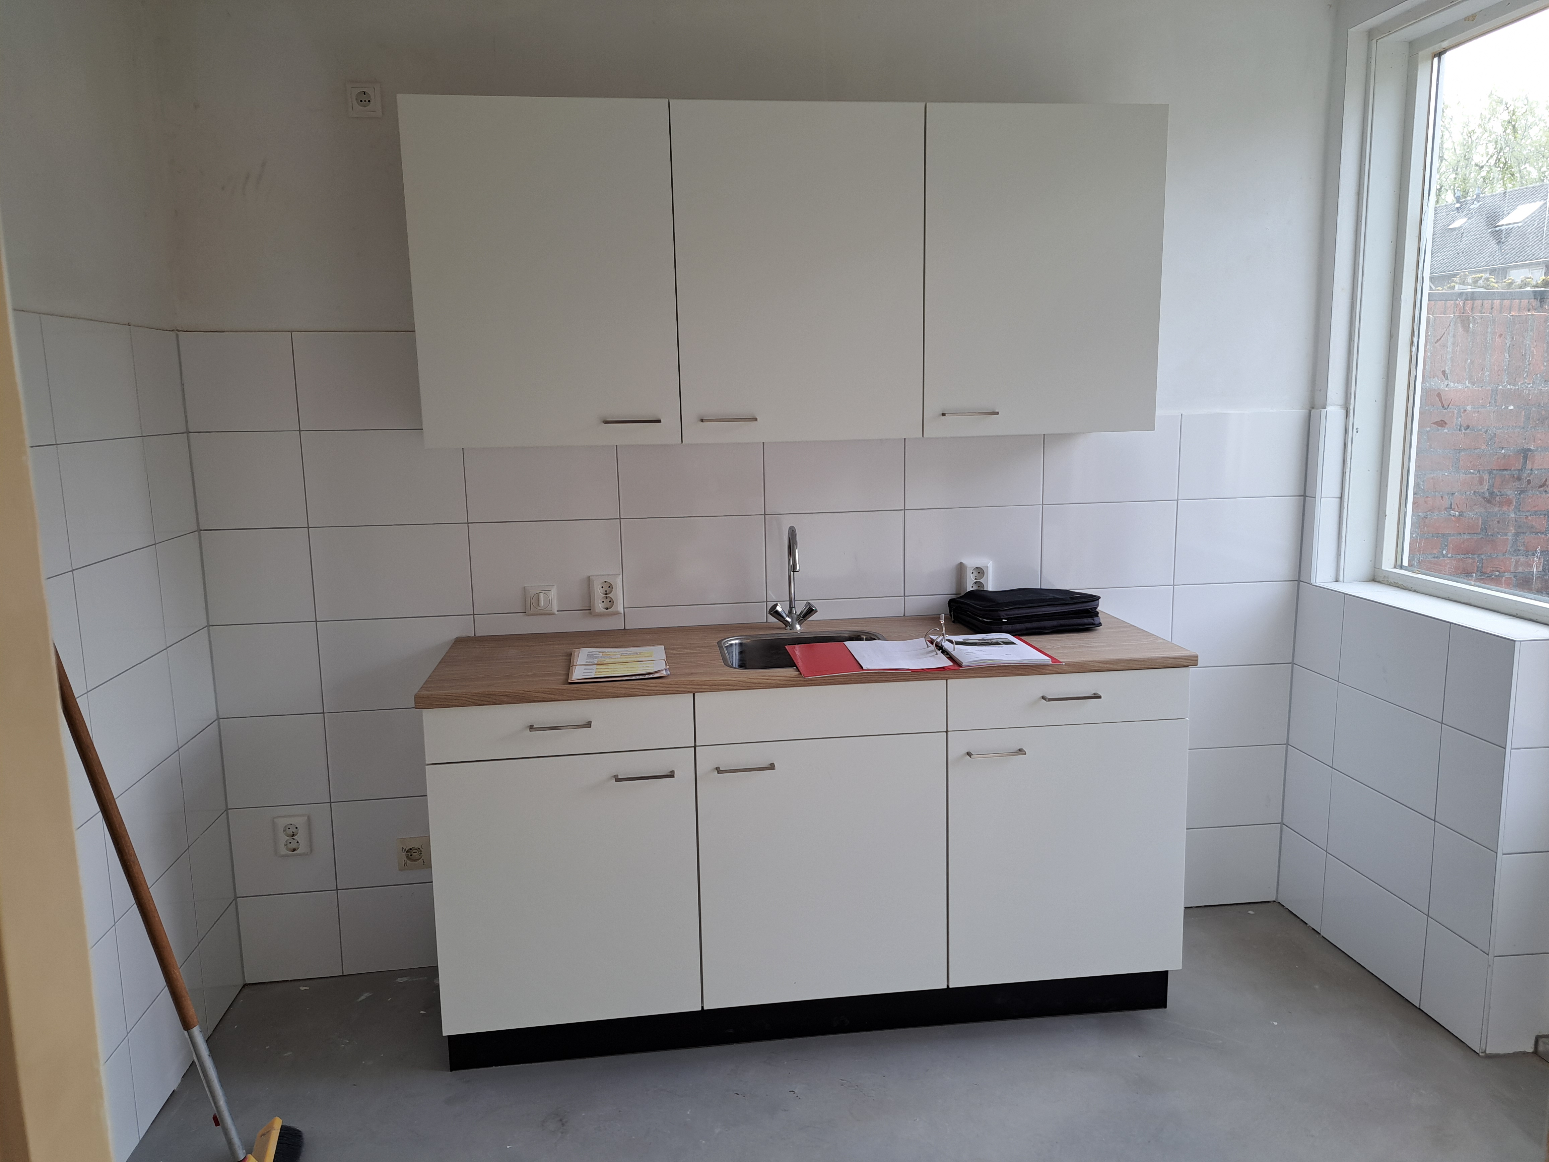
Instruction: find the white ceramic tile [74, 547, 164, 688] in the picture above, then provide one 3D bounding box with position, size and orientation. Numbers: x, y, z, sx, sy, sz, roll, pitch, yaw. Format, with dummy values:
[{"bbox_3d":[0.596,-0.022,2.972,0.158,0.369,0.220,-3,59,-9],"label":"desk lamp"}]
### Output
[{"bbox_3d":[-1.426,0.070,2.347,0.010,0.250,0.400,-2,9,-8],"label":"white ceramic tile"}]

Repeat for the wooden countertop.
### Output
[{"bbox_3d":[0.075,0.182,2.736,1.802,0.032,0.595,-2,9,-7],"label":"wooden countertop"}]

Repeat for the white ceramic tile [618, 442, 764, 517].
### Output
[{"bbox_3d":[-0.222,-0.300,2.900,0.396,0.249,0.014,-2,10,-7],"label":"white ceramic tile"}]

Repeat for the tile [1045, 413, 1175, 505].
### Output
[{"bbox_3d":[0.971,-0.349,3.091,0.401,0.248,0.010,-2,10,-7],"label":"tile"}]

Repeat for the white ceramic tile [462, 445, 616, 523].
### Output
[{"bbox_3d":[-0.627,-0.286,2.875,0.400,0.249,0.010,-2,9,-7],"label":"white ceramic tile"}]

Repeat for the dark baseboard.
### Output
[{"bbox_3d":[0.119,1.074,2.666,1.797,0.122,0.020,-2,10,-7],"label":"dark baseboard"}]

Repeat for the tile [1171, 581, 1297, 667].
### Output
[{"bbox_3d":[1.369,0.134,3.205,0.390,0.249,0.010,-2,9,-7],"label":"tile"}]

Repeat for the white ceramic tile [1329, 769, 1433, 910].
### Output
[{"bbox_3d":[1.621,0.686,2.878,0.014,0.249,0.395,-2,10,-7],"label":"white ceramic tile"}]

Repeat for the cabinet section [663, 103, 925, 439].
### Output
[{"bbox_3d":[0.045,-0.754,2.719,0.600,0.779,0.340,-2,9,-7],"label":"cabinet section"}]

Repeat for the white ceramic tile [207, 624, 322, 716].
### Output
[{"bbox_3d":[-1.360,0.240,2.886,0.265,0.250,0.010,-2,10,-7],"label":"white ceramic tile"}]

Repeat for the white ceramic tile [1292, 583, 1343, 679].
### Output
[{"bbox_3d":[1.593,0.144,3.139,0.010,0.250,0.210,-2,10,-7],"label":"white ceramic tile"}]

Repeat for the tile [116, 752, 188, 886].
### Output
[{"bbox_3d":[-1.417,0.567,2.429,0.010,0.250,0.400,-2,9,-8],"label":"tile"}]

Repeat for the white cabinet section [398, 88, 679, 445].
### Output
[{"bbox_3d":[-0.550,-0.731,2.644,0.600,0.779,0.340,-2,9,-7],"label":"white cabinet section"}]

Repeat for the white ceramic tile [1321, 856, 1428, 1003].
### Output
[{"bbox_3d":[1.653,0.952,2.967,0.010,0.251,0.393,-2,10,-7],"label":"white ceramic tile"}]

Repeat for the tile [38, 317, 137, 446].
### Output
[{"bbox_3d":[-1.420,-0.422,2.238,0.014,0.249,0.393,-2,10,-9],"label":"tile"}]

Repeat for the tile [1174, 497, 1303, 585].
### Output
[{"bbox_3d":[1.356,-0.114,3.140,0.390,0.249,0.014,-2,10,-7],"label":"tile"}]

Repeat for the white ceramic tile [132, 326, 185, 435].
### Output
[{"bbox_3d":[-1.486,-0.480,2.592,0.010,0.250,0.266,-2,9,-8],"label":"white ceramic tile"}]

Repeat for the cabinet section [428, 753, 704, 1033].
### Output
[{"bbox_3d":[-0.510,0.670,2.753,0.600,0.652,0.573,-2,9,-7],"label":"cabinet section"}]

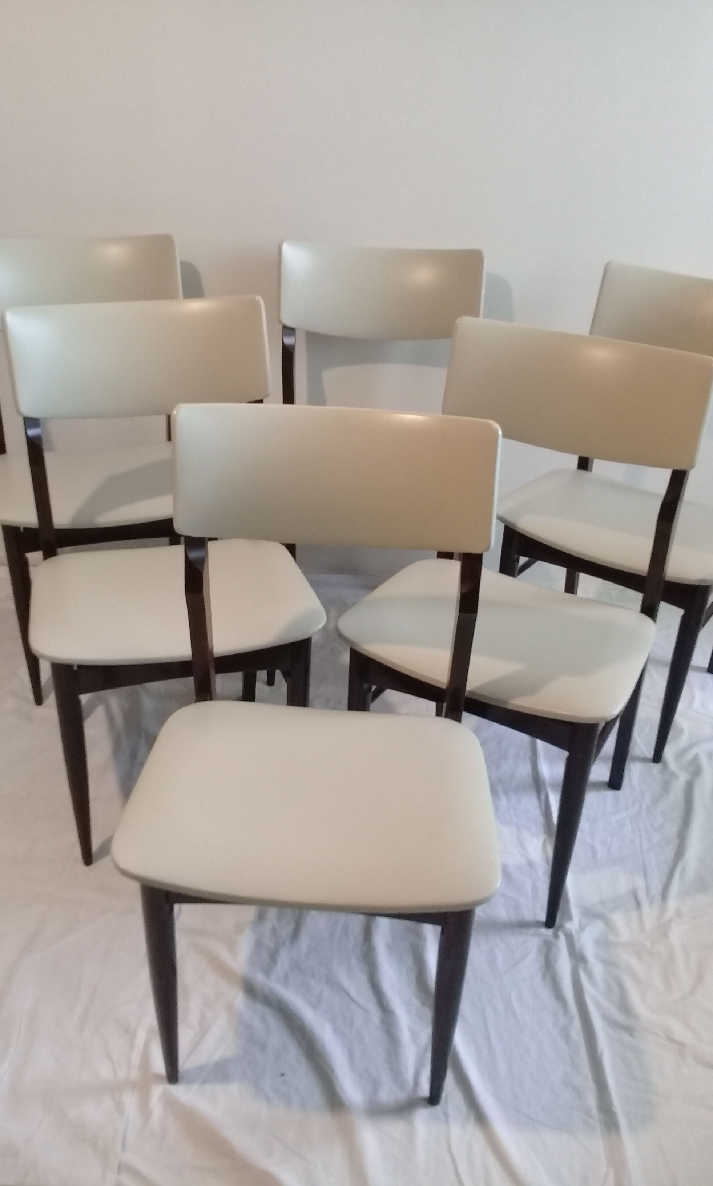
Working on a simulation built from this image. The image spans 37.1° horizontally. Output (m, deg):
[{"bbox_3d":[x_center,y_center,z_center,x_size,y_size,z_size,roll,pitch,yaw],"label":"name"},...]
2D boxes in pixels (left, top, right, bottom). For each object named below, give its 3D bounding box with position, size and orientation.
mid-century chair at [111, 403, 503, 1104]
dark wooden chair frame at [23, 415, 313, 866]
[{"bbox_3d":[-0.046,0.225,1.335,0.423,0.823,0.487,3,31,1],"label":"mid-century chair"},{"bbox_3d":[-0.307,0.053,1.749,0.379,0.676,0.441,-6,32,-15],"label":"dark wooden chair frame"}]

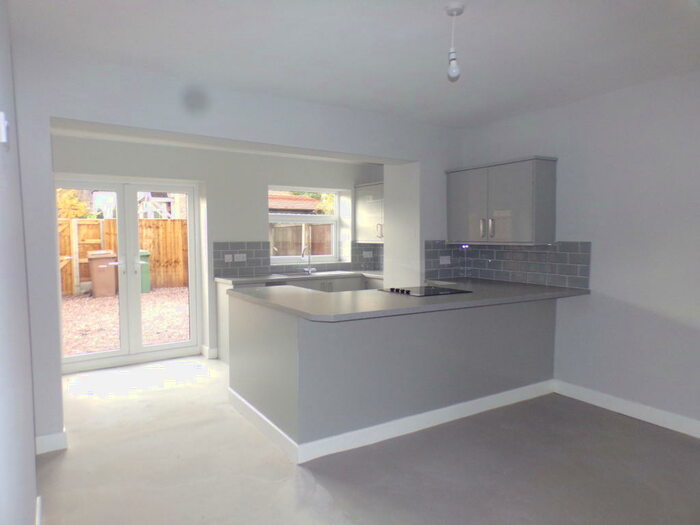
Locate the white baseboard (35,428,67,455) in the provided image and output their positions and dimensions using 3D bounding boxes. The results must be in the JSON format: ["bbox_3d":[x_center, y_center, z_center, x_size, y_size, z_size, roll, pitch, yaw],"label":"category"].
[{"bbox_3d":[-1.980,1.193,3.214,0.181,0.123,0.020,-2,4,-33],"label":"white baseboard"}]

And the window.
[{"bbox_3d":[-0.635,-0.471,6.420,1.189,0.990,0.070,-2,4,-33],"label":"window"}]

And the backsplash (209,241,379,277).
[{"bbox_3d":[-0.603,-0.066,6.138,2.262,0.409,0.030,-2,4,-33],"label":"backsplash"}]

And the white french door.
[{"bbox_3d":[-2.426,0.120,5.292,1.578,2.016,0.070,-2,4,-33],"label":"white french door"}]

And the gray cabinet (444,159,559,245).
[{"bbox_3d":[1.437,-0.564,4.748,0.310,0.783,1.090,-2,4,-33],"label":"gray cabinet"}]

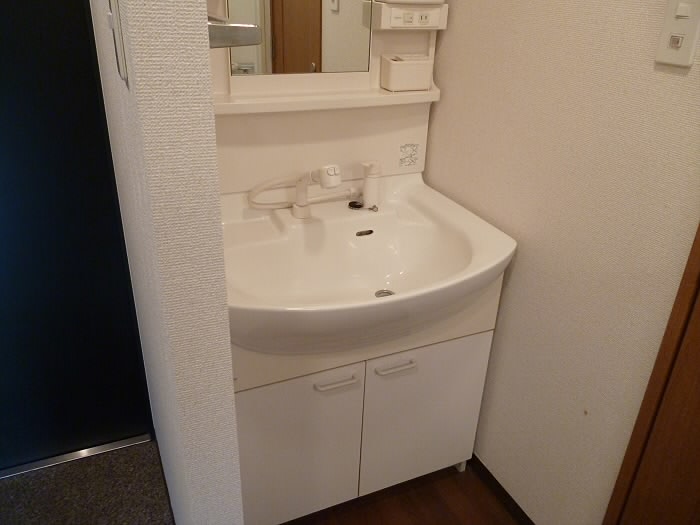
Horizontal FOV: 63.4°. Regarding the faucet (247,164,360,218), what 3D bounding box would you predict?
[{"bbox_3d":[-0.090,-0.190,1.429,0.295,0.143,0.187,-15,31,-31],"label":"faucet"}]

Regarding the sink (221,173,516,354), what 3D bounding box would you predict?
[{"bbox_3d":[-0.004,-0.005,1.354,0.760,0.202,0.591,-10,28,-22],"label":"sink"}]

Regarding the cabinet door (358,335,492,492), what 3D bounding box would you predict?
[{"bbox_3d":[0.197,0.404,1.521,0.370,0.449,0.022,-10,28,-22],"label":"cabinet door"}]

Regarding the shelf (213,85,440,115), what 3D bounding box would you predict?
[{"bbox_3d":[-0.115,-0.418,1.454,0.746,0.029,0.116,-10,28,-22],"label":"shelf"}]

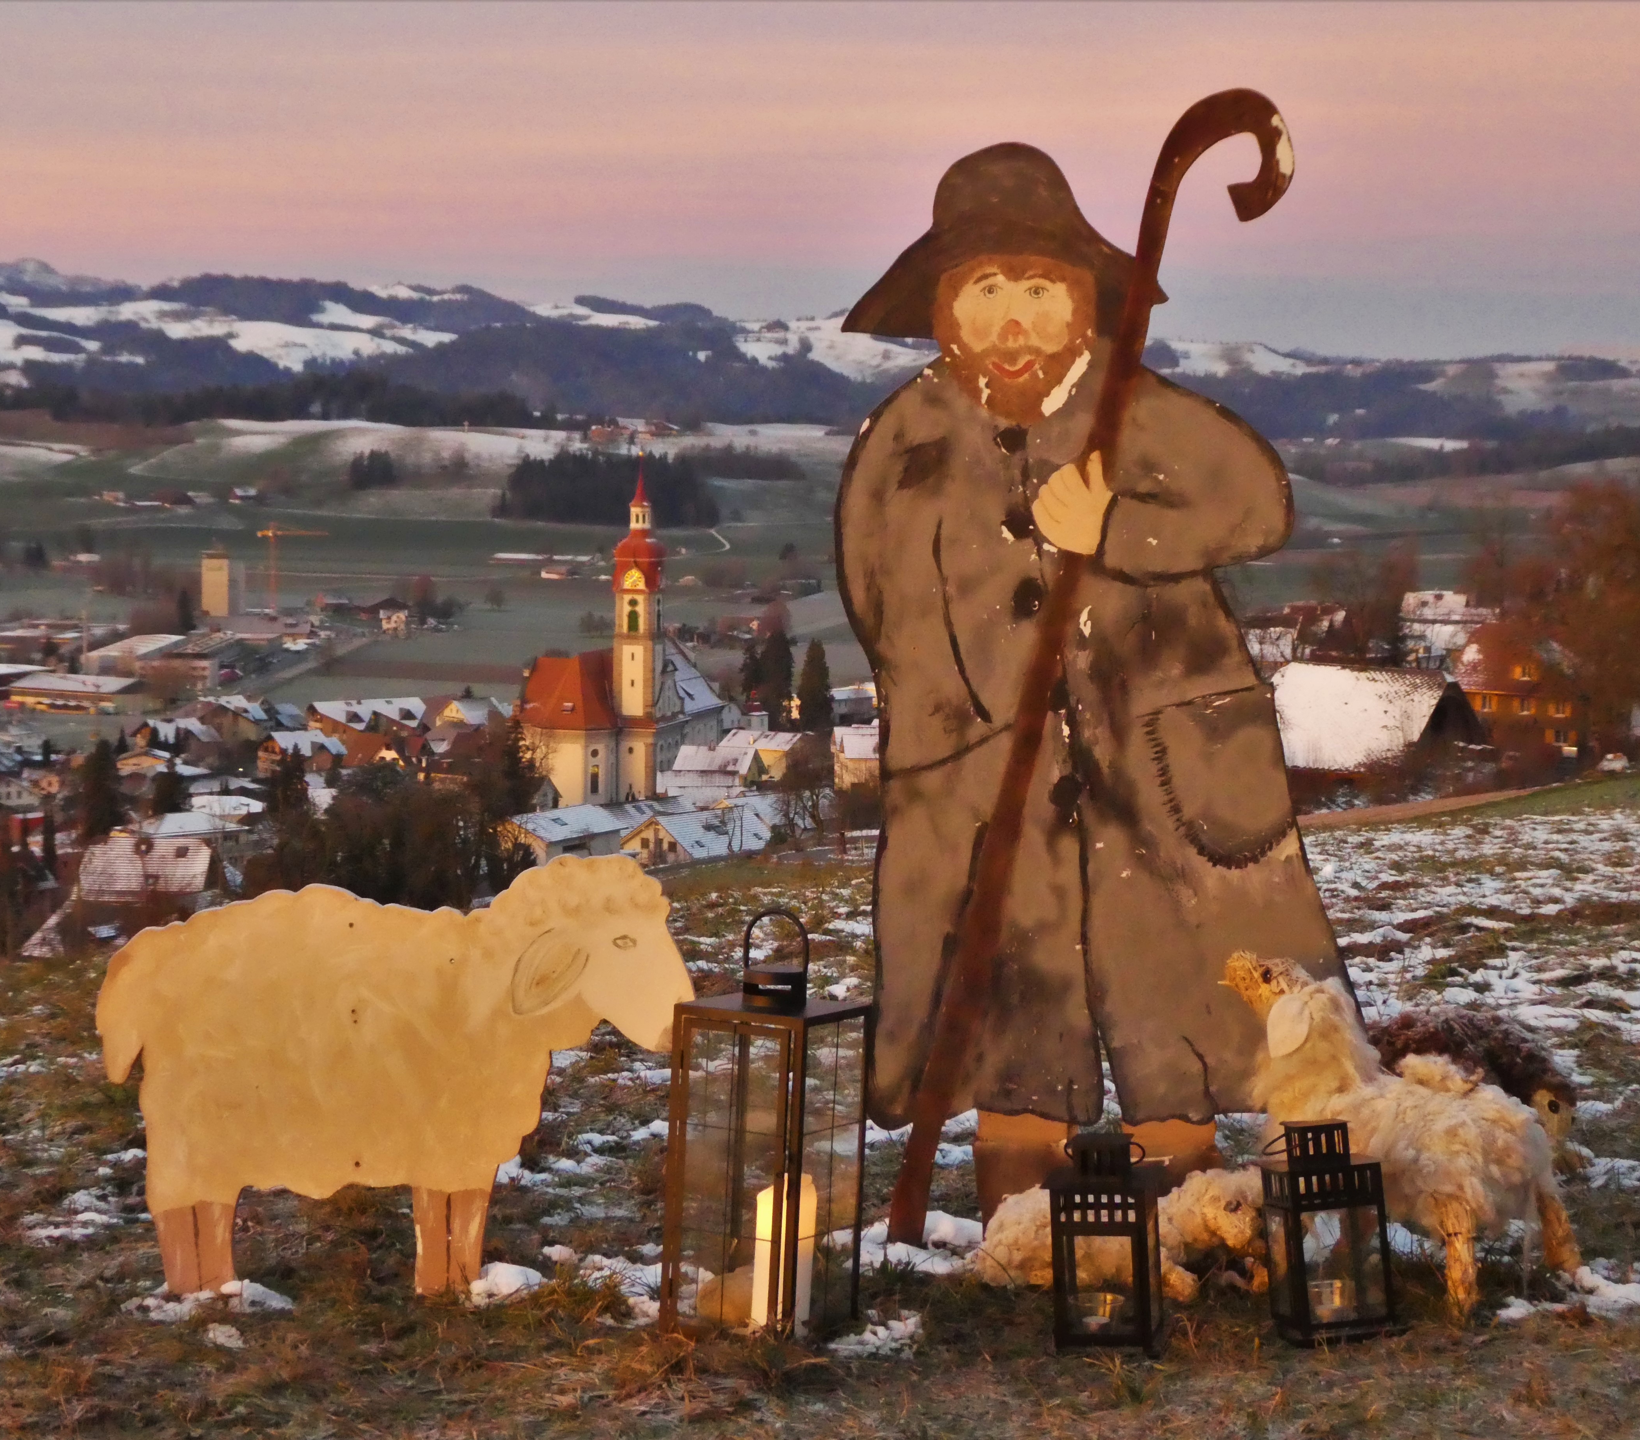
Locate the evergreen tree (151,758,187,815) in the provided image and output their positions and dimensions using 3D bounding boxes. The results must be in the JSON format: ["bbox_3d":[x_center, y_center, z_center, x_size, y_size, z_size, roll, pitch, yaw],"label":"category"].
[{"bbox_3d":[-101.013,10.566,490.000,5.580,9.276,5.580,0,4,0],"label":"evergreen tree"}]

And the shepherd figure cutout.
[{"bbox_3d":[0.418,-0.063,4.850,0.775,1.660,0.060,0,4,0],"label":"shepherd figure cutout"}]

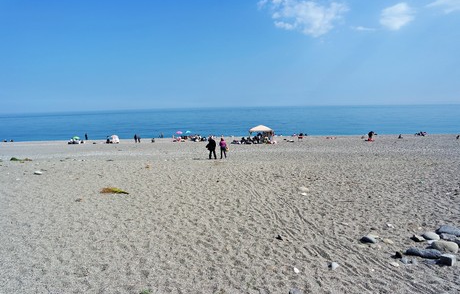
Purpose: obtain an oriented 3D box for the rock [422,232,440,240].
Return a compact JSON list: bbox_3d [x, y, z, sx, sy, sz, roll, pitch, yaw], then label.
[{"bbox_3d":[4.970,2.205,7.561,0.372,0.172,0.242,4,9,35],"label":"rock"}]

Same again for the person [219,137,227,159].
[{"bbox_3d":[-0.601,0.085,23.600,0.550,1.620,0.360,-1,7,0],"label":"person"}]

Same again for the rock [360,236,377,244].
[{"bbox_3d":[3.356,2.262,7.424,0.349,0.146,0.244,2,8,25],"label":"rock"}]

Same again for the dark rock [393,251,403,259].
[{"bbox_3d":[3.639,2.340,6.629,0.167,0.120,0.134,3,8,30],"label":"dark rock"}]

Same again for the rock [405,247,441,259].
[{"bbox_3d":[4.184,2.304,6.648,0.679,0.166,0.258,2,8,22],"label":"rock"}]

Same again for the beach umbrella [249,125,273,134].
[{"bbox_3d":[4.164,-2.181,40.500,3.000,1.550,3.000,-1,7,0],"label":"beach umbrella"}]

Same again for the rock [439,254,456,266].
[{"bbox_3d":[4.492,2.341,6.327,0.277,0.137,0.180,5,9,38],"label":"rock"}]

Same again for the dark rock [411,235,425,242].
[{"bbox_3d":[4.601,2.242,7.495,0.295,0.125,0.206,4,9,35],"label":"dark rock"}]

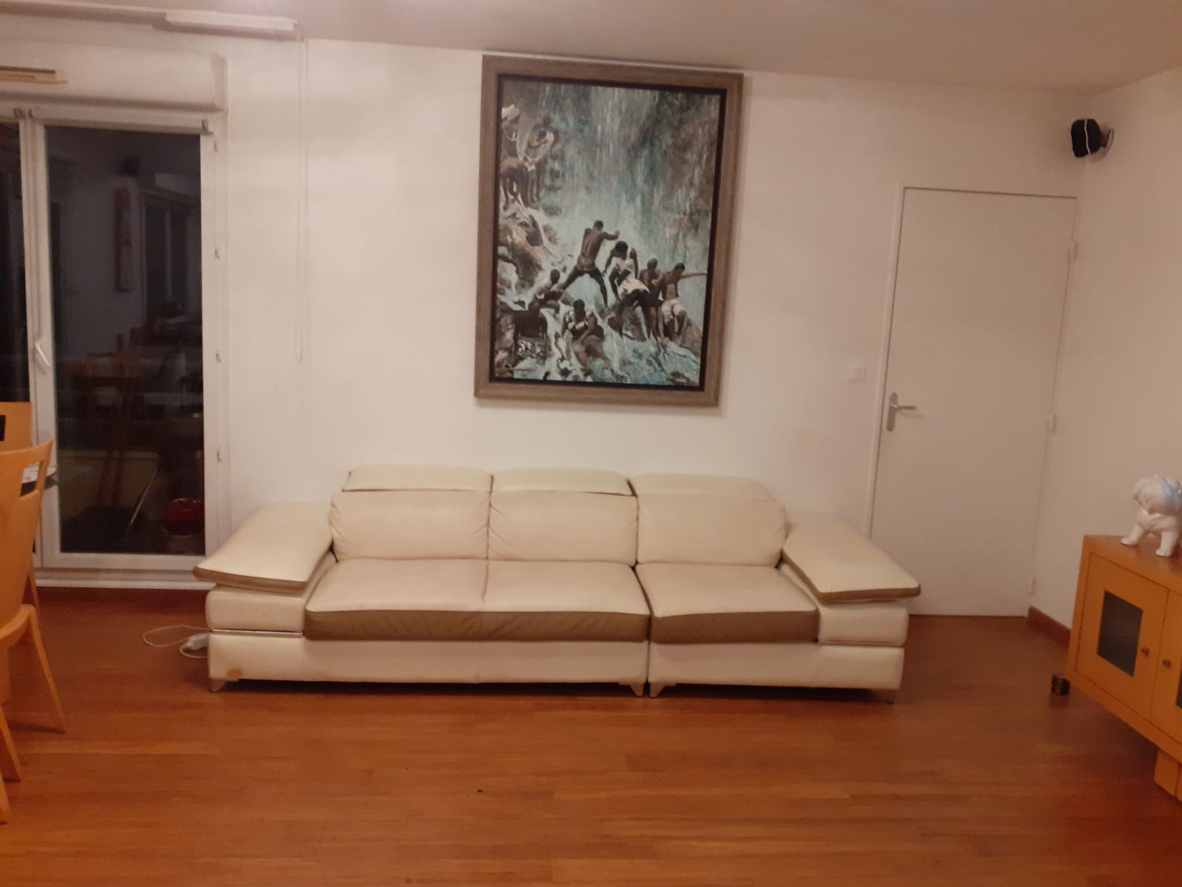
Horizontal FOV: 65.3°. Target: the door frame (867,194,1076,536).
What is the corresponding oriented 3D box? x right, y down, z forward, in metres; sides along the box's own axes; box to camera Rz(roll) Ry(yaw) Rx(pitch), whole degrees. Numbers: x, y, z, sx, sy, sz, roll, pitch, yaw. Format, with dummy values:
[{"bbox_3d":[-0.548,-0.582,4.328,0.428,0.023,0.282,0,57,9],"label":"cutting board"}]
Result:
[{"bbox_3d":[1.812,-0.166,4.458,0.910,2.080,0.080,2,8,-5],"label":"door frame"}]

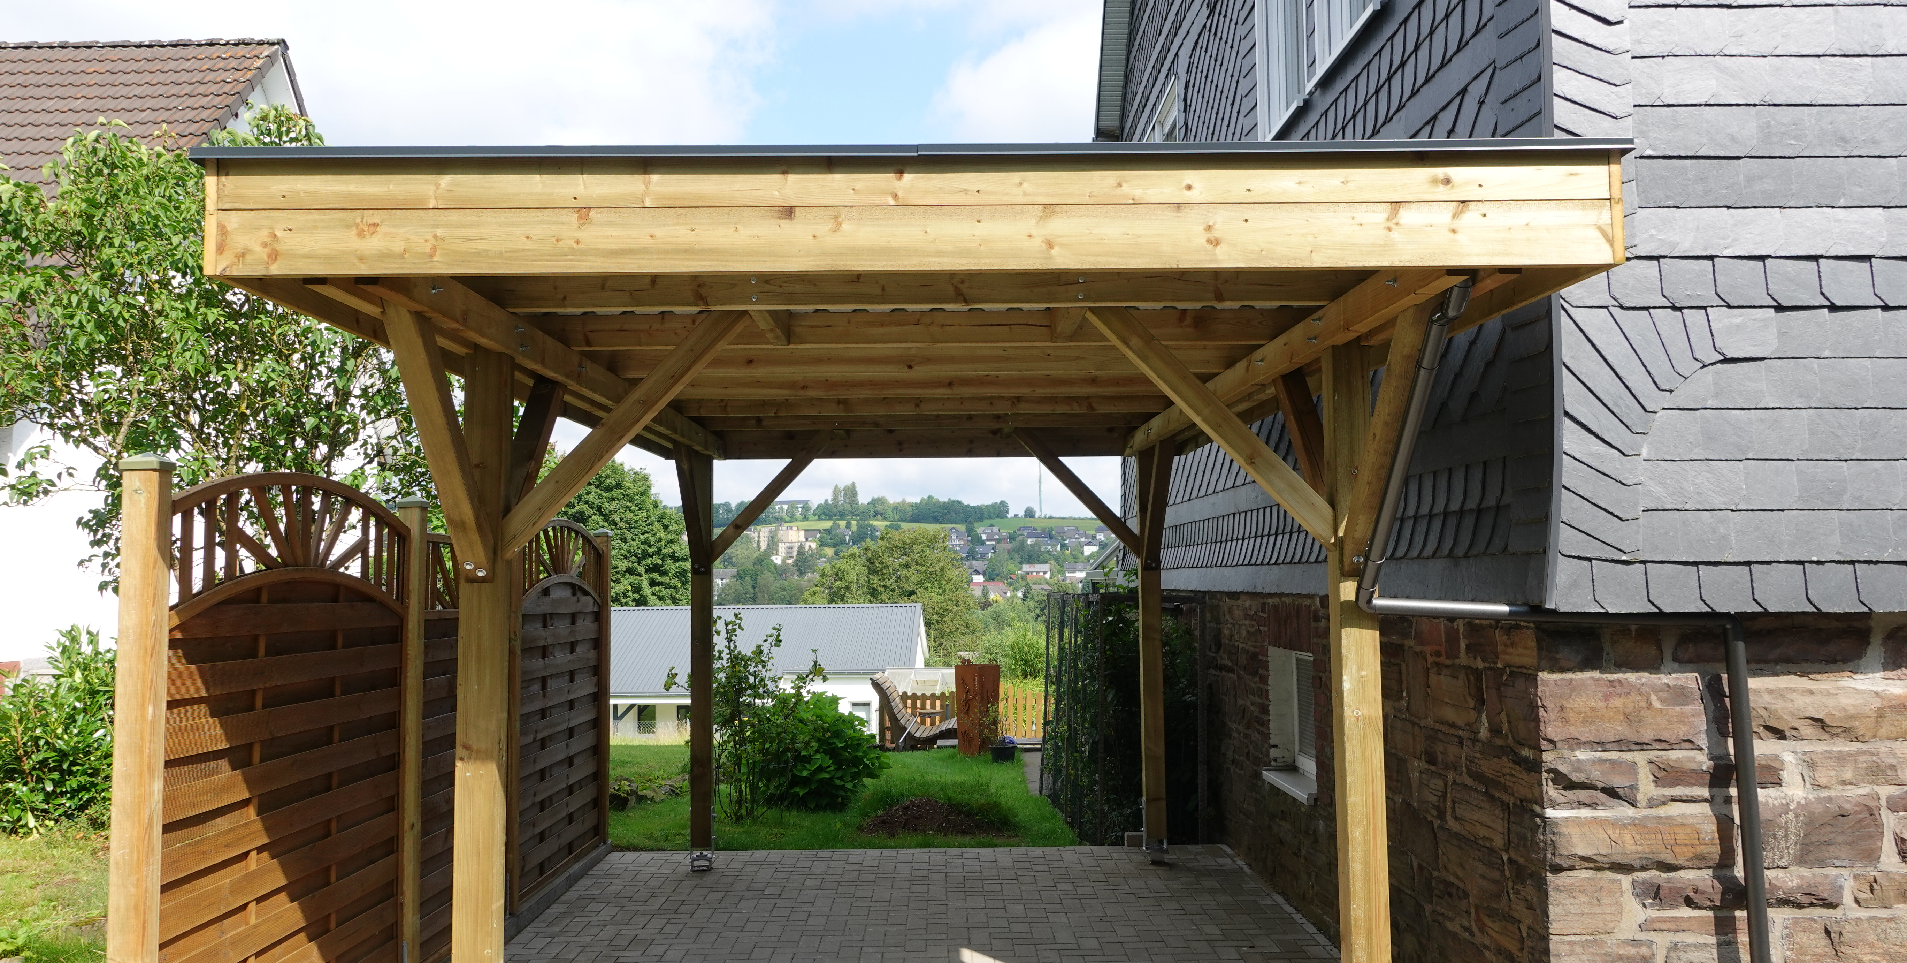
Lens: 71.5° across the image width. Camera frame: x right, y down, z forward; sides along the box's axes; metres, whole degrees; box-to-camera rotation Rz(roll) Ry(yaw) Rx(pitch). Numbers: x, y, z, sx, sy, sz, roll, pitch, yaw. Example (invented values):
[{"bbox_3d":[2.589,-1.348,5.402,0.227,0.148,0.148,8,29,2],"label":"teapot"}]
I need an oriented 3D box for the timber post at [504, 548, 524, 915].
[{"bbox_3d":[-2.255,1.192,6.778,0.090,2.020,0.090,0,-4,-1],"label":"timber post"}]

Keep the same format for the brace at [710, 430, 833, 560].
[{"bbox_3d":[-1.080,0.035,8.086,0.083,1.173,0.088,44,-3,2],"label":"brace"}]

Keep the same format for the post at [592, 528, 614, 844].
[{"bbox_3d":[-2.275,1.318,8.573,0.090,2.020,0.090,0,-4,-1],"label":"post"}]

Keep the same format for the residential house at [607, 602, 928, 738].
[{"bbox_3d":[-6.998,7.024,47.545,12.500,5.000,9.500,0,-4,-4],"label":"residential house"}]

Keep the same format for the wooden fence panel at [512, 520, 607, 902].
[{"bbox_3d":[-2.265,1.208,7.679,0.045,1.945,1.760,0,-4,-1],"label":"wooden fence panel"}]

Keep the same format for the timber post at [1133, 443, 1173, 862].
[{"bbox_3d":[1.200,0.999,8.003,0.122,2.430,0.122,0,-4,-1],"label":"timber post"}]

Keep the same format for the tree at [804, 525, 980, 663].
[{"bbox_3d":[-2.986,6.790,63.648,8.400,9.400,8.400,0,-4,-1],"label":"tree"}]

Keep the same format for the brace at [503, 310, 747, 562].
[{"bbox_3d":[-1.025,-0.207,4.205,0.090,1.172,0.090,44,-3,2],"label":"brace"}]

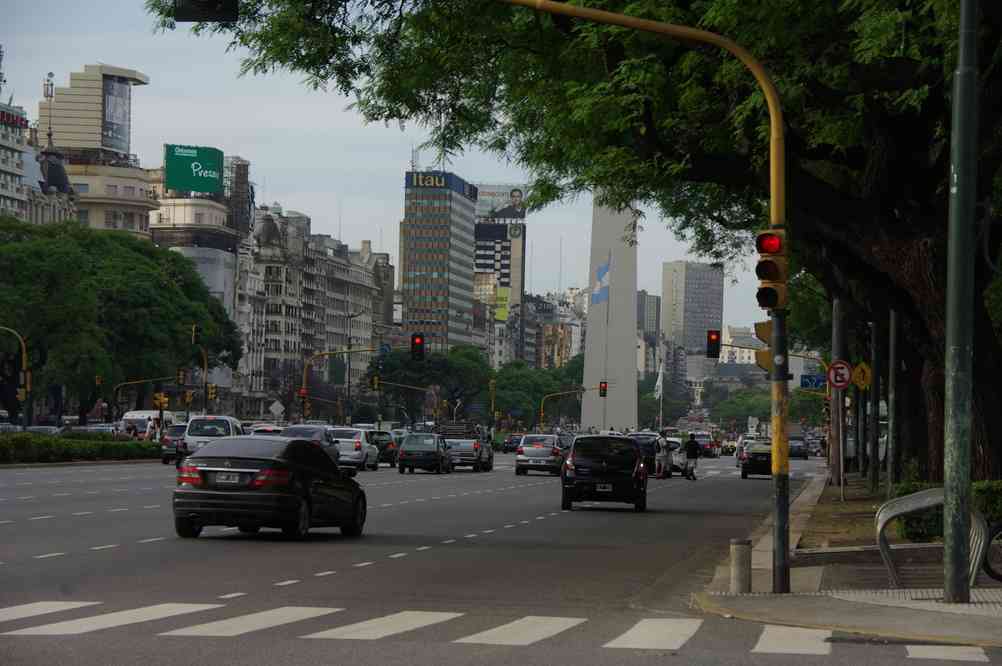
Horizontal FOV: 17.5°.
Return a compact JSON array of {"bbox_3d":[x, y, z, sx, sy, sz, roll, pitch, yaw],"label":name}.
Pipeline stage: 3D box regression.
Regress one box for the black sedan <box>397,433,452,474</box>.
[{"bbox_3d":[-2.796,4.445,120.000,1.640,1.430,4.000,1,-2,6],"label":"black sedan"}]

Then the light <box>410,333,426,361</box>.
[{"bbox_3d":[-4.235,0.734,167.000,0.620,1.350,0.400,1,-2,6],"label":"light"}]

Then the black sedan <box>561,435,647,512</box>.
[{"bbox_3d":[2.177,2.865,67.172,1.750,1.550,4.100,1,-2,3],"label":"black sedan"}]

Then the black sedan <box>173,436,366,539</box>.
[{"bbox_3d":[-3.336,2.279,47.900,1.770,1.420,4.580,0,-2,14],"label":"black sedan"}]

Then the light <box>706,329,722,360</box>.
[{"bbox_3d":[9.573,0.530,146.000,0.520,1.150,0.360,1,-2,6],"label":"light"}]

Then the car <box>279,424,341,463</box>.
[{"bbox_3d":[-6.690,4.058,113.661,1.750,1.600,4.300,1,-2,6],"label":"car"}]

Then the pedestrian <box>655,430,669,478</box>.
[{"bbox_3d":[5.723,4.368,116.000,0.420,1.720,0.500,2,-2,-25],"label":"pedestrian"}]

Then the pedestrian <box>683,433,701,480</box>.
[{"bbox_3d":[6.752,4.394,115.000,0.520,1.650,0.380,1,-2,-18],"label":"pedestrian"}]

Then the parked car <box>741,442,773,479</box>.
[{"bbox_3d":[9.775,4.705,121.000,1.670,1.440,4.200,1,-2,6],"label":"parked car"}]

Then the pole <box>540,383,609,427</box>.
[{"bbox_3d":[6.846,7.777,303.000,6.300,6.200,0.500,1,-2,6],"label":"pole"}]

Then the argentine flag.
[{"bbox_3d":[10.605,-5.780,345.000,2.300,5.400,0.800,1,-2,0],"label":"argentine flag"}]

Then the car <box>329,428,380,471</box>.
[{"bbox_3d":[-5.751,4.434,123.500,1.700,1.550,4.150,1,-2,6],"label":"car"}]

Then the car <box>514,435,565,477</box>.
[{"bbox_3d":[1.545,4.455,118.937,1.670,1.460,4.050,1,-2,6],"label":"car"}]

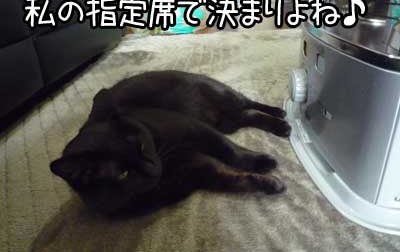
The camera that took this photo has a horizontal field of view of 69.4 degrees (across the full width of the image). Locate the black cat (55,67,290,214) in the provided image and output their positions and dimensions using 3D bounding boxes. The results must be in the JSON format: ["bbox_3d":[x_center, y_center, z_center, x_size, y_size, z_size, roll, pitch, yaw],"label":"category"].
[{"bbox_3d":[0.005,-0.006,0.530,0.335,0.150,0.410,10,32,17],"label":"black cat"}]

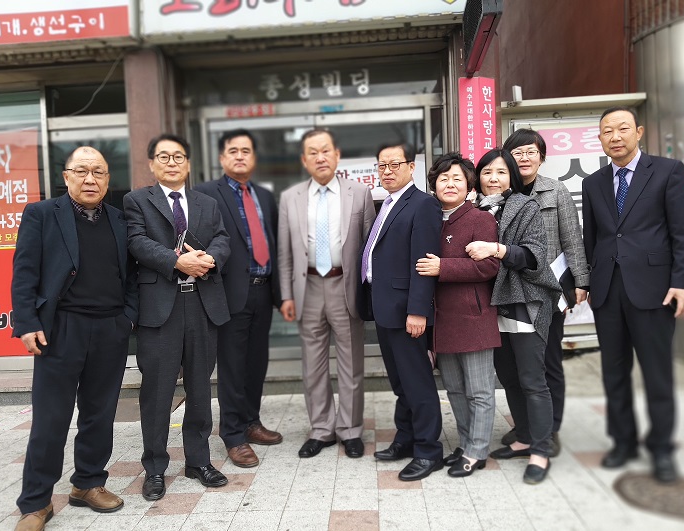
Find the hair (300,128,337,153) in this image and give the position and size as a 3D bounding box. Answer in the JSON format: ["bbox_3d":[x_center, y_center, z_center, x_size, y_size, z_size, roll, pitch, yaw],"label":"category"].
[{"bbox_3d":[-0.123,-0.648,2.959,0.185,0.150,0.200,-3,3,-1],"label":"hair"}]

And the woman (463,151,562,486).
[{"bbox_3d":[0.838,0.204,2.704,0.490,1.560,0.420,0,3,41],"label":"woman"}]

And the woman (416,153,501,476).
[{"bbox_3d":[0.585,0.219,2.733,0.450,1.550,0.400,0,3,41],"label":"woman"}]

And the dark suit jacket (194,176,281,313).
[{"bbox_3d":[-0.591,-0.111,3.062,0.470,0.760,0.280,-4,3,-24],"label":"dark suit jacket"}]

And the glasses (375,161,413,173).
[{"bbox_3d":[0.264,-0.487,2.729,0.140,0.045,0.145,-1,3,38],"label":"glasses"}]

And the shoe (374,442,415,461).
[{"bbox_3d":[0.311,0.944,2.937,0.285,0.110,0.105,-3,3,-12],"label":"shoe"}]

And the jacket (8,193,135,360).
[{"bbox_3d":[-1.188,0.036,2.479,0.530,0.710,0.340,-4,3,-27],"label":"jacket"}]

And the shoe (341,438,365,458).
[{"bbox_3d":[0.052,0.951,3.039,0.108,0.110,0.290,-3,3,-7],"label":"shoe"}]

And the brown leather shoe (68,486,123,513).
[{"bbox_3d":[-1.125,1.026,2.512,0.295,0.110,0.112,-1,3,30],"label":"brown leather shoe"}]

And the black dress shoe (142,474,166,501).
[{"bbox_3d":[-0.900,1.009,2.637,0.105,0.105,0.285,-4,3,-21],"label":"black dress shoe"}]

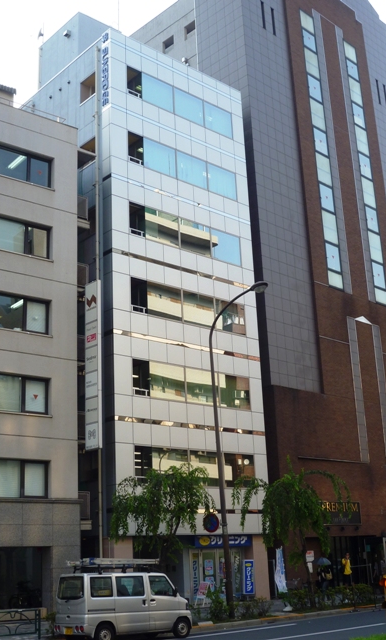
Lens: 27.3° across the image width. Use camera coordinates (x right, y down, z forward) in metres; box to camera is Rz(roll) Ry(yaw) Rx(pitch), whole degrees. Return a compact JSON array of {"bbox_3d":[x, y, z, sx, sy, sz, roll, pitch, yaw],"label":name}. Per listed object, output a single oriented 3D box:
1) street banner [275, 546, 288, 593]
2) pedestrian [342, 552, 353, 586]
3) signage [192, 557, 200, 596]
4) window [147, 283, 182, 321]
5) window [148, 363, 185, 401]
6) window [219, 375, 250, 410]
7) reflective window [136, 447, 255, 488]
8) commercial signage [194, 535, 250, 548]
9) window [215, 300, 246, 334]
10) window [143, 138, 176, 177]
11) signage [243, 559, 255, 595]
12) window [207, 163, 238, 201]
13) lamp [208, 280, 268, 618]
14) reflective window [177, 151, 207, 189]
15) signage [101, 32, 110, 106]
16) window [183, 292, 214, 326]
[{"bbox_3d":[3.340,9.426,30.000,0.500,1.620,0.120,13,-23,-40],"label":"street banner"},{"bbox_3d":[6.275,10.437,32.500,0.500,1.680,0.330,0,-18,-9],"label":"pedestrian"},{"bbox_3d":[0.141,10.620,32.935,0.395,1.597,0.050,12,-22,-39],"label":"signage"},{"bbox_3d":[-1.226,-0.752,35.119,1.938,1.598,0.100,13,-23,-40],"label":"window"},{"bbox_3d":[-1.061,2.646,33.887,1.904,1.515,0.100,12,-22,-39],"label":"window"},{"bbox_3d":[1.934,3.341,36.585,1.933,1.598,0.100,13,-23,-40],"label":"window"},{"bbox_3d":[0.240,6.314,33.775,6.697,1.496,0.100,12,-22,-39],"label":"reflective window"},{"bbox_3d":[1.343,9.476,34.052,3.300,0.580,0.120,13,-23,-40],"label":"commercial signage"},{"bbox_3d":[1.788,-0.106,37.440,1.870,1.440,0.100,12,-22,-39],"label":"window"},{"bbox_3d":[-1.536,-7.574,37.301,1.938,1.598,0.100,13,-23,-40],"label":"window"},{"bbox_3d":[2.382,10.946,33.806,0.486,1.371,0.200,12,-22,-39],"label":"signage"},{"bbox_3d":[1.469,-6.893,39.858,1.933,1.598,0.100,13,-23,-40],"label":"window"},{"bbox_3d":[1.674,4.006,25.209,0.500,10.319,2.792,12,-22,-39],"label":"lamp"},{"bbox_3d":[-0.033,-7.234,38.580,1.949,1.598,0.100,13,-23,-40],"label":"reflective window"},{"bbox_3d":[-4.049,-11.676,36.880,0.080,3.850,0.560,13,-23,-40],"label":"signage"},{"bbox_3d":[0.289,-0.439,36.197,1.834,1.511,0.100,12,-22,-39],"label":"window"}]

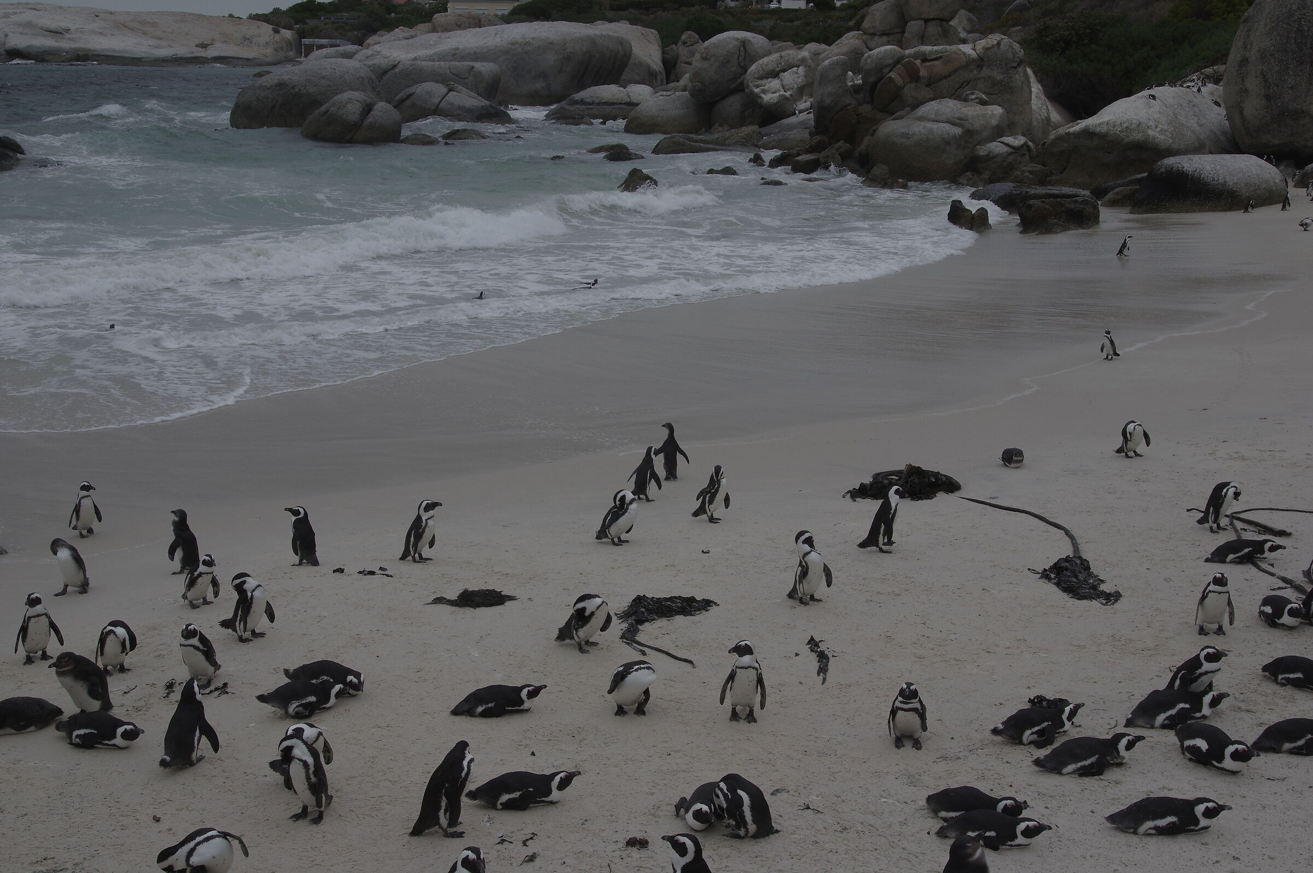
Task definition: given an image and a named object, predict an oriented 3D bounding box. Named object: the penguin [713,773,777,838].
[{"bbox_3d":[0.505,2.073,8.954,0.380,0.380,0.250,-3,15,-14],"label":"penguin"}]

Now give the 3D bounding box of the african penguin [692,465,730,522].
[{"bbox_3d":[0.534,0.558,15.777,0.330,0.559,0.280,10,18,33],"label":"african penguin"}]

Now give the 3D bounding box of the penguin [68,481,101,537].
[{"bbox_3d":[-5.791,0.714,15.791,0.270,0.561,0.280,10,18,35],"label":"penguin"}]

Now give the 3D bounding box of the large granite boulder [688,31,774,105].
[{"bbox_3d":[3.702,-18.355,78.000,4.300,3.800,3.800,0,15,0],"label":"large granite boulder"}]

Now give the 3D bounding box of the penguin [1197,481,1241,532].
[{"bbox_3d":[4.843,0.601,13.513,0.350,0.430,0.220,8,17,27],"label":"penguin"}]

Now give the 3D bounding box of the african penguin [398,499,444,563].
[{"bbox_3d":[-1.909,0.765,12.710,0.310,0.530,0.210,5,16,17],"label":"african penguin"}]

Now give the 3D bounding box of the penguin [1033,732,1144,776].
[{"bbox_3d":[2.716,1.968,9.814,0.700,0.220,0.250,-4,15,-17],"label":"penguin"}]

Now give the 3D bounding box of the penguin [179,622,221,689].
[{"bbox_3d":[-3.131,1.491,10.722,0.231,0.441,0.253,6,16,22],"label":"penguin"}]

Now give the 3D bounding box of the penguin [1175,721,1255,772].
[{"bbox_3d":[3.323,1.831,9.335,0.220,0.220,0.530,-14,20,-41],"label":"penguin"}]

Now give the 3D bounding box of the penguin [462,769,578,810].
[{"bbox_3d":[-0.756,1.983,8.818,0.651,0.182,0.241,-1,15,-3],"label":"penguin"}]

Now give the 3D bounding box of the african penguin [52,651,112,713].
[{"bbox_3d":[-3.869,1.631,10.548,0.390,0.430,0.250,-7,16,-25],"label":"african penguin"}]

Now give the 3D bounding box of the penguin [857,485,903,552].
[{"bbox_3d":[1.883,0.684,13.173,0.383,0.571,0.212,1,15,3],"label":"penguin"}]

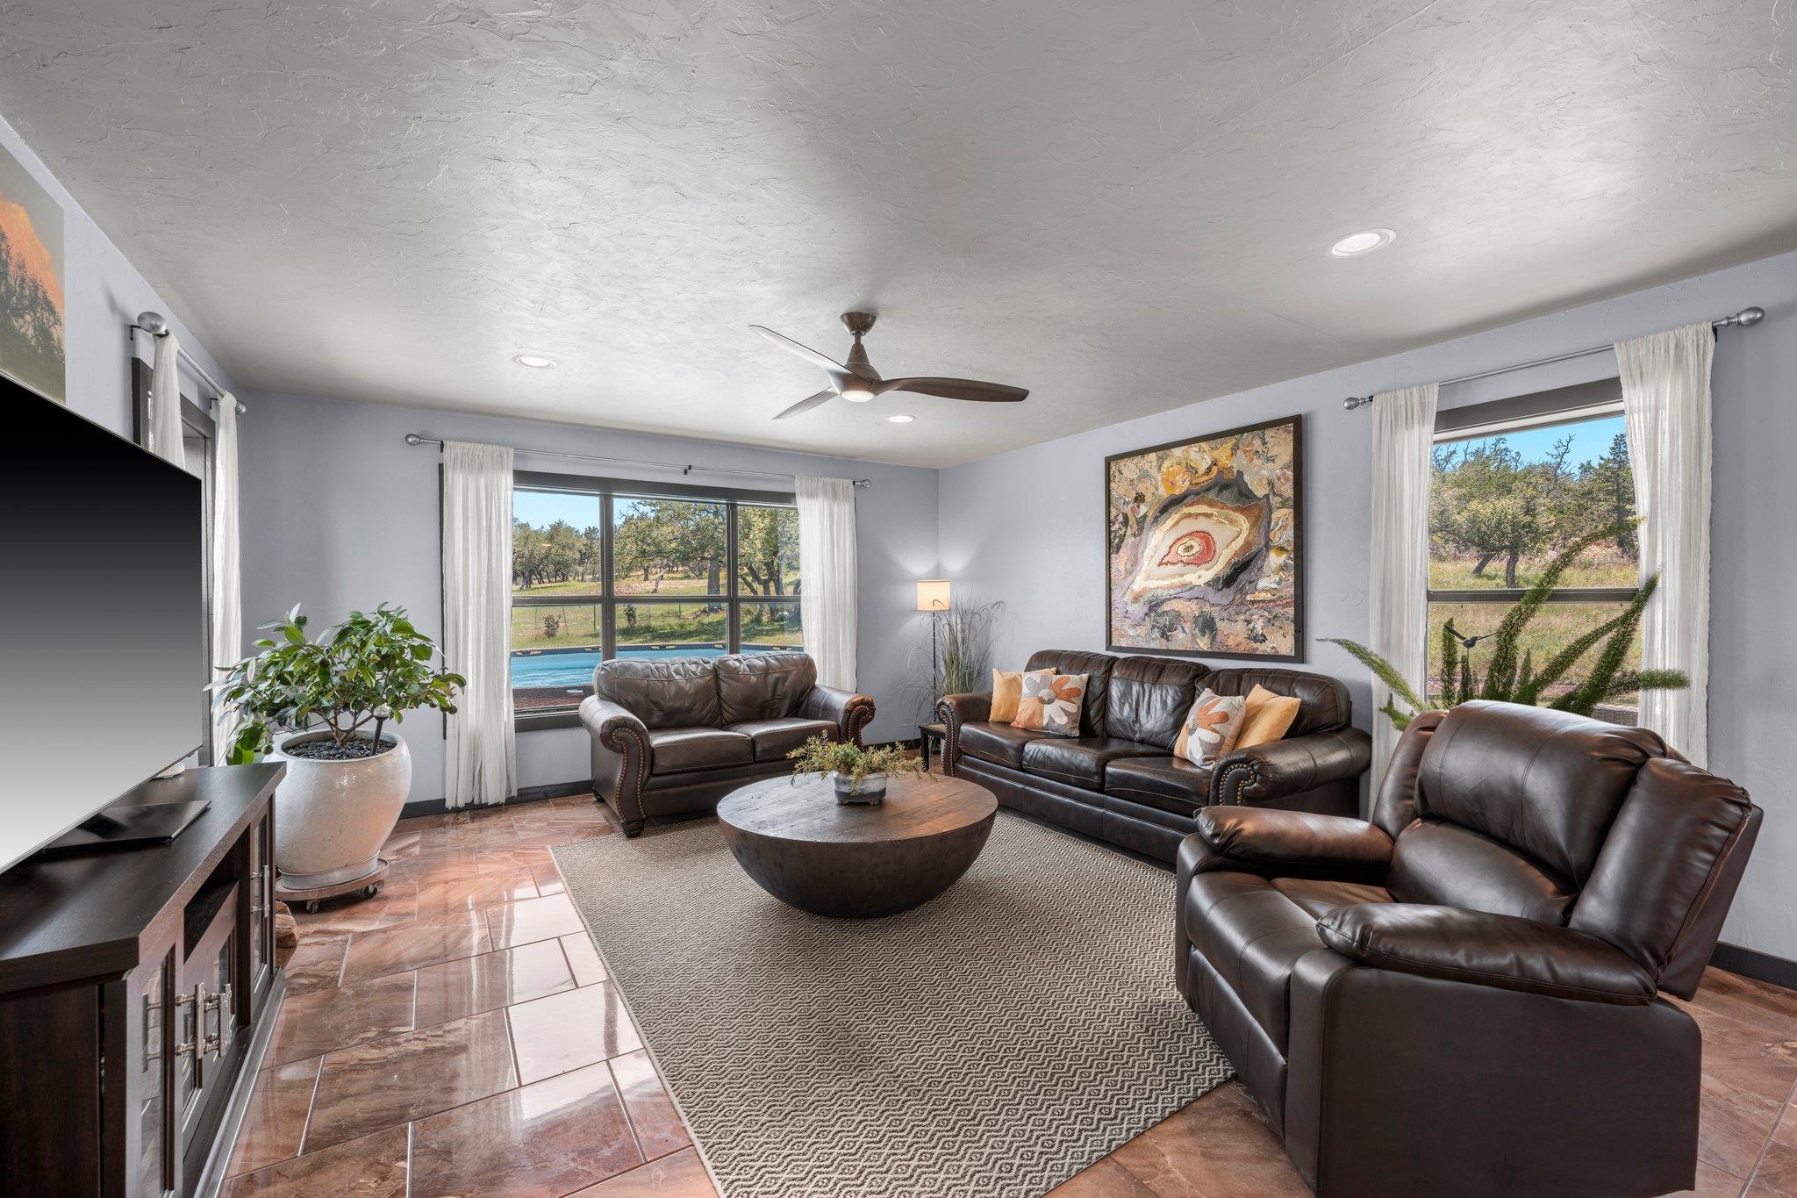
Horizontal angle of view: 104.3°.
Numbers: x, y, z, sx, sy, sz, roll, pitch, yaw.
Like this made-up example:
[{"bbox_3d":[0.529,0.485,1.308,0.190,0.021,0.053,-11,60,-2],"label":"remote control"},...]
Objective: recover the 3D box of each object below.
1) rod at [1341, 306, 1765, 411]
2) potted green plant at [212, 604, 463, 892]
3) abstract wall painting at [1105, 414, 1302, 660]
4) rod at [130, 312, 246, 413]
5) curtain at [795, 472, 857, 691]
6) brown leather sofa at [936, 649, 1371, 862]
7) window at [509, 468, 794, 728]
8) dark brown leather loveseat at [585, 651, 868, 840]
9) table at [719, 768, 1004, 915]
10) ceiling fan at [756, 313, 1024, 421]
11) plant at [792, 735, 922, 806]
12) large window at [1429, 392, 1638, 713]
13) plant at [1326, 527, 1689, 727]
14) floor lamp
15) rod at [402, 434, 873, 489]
[{"bbox_3d":[2.563,-0.936,2.896,0.120,0.090,1.300,0,0,-34],"label":"rod"},{"bbox_3d":[-2.510,0.668,3.120,0.970,1.280,0.940,0,0,-39],"label":"potted green plant"},{"bbox_3d":[1.735,-0.304,4.120,0.050,1.285,1.250,0,0,-34],"label":"abstract wall painting"},{"bbox_3d":[-2.920,-0.937,2.921,0.110,0.080,1.440,0,0,-34],"label":"rod"},{"bbox_3d":[-0.577,0.146,5.664,0.540,2.270,0.110,0,0,-31],"label":"curtain"},{"bbox_3d":[1.242,0.826,4.049,0.870,0.955,2.290,0,0,-34],"label":"brown leather sofa"},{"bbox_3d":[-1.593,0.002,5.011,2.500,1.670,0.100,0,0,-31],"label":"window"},{"bbox_3d":[-1.145,0.860,4.653,1.700,0.940,1.000,0,0,-32],"label":"dark brown leather loveseat"},{"bbox_3d":[-0.163,1.085,3.022,1.140,0.440,1.140,0,0,0],"label":"table"},{"bbox_3d":[-0.033,-1.017,2.920,1.280,0.365,1.330,0,0,0],"label":"ceiling fan"},{"bbox_3d":[-0.173,0.725,3.025,0.600,0.270,0.450,0,0,0],"label":"plant"},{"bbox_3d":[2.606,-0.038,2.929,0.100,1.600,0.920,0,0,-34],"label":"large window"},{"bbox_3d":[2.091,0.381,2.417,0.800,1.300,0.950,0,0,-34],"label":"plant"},{"bbox_3d":[0.302,0.572,5.880,0.290,1.476,0.290,0,0,0],"label":"floor lamp"},{"bbox_3d":[-1.623,-0.953,5.088,3.230,0.090,0.120,0,0,-31],"label":"rod"}]

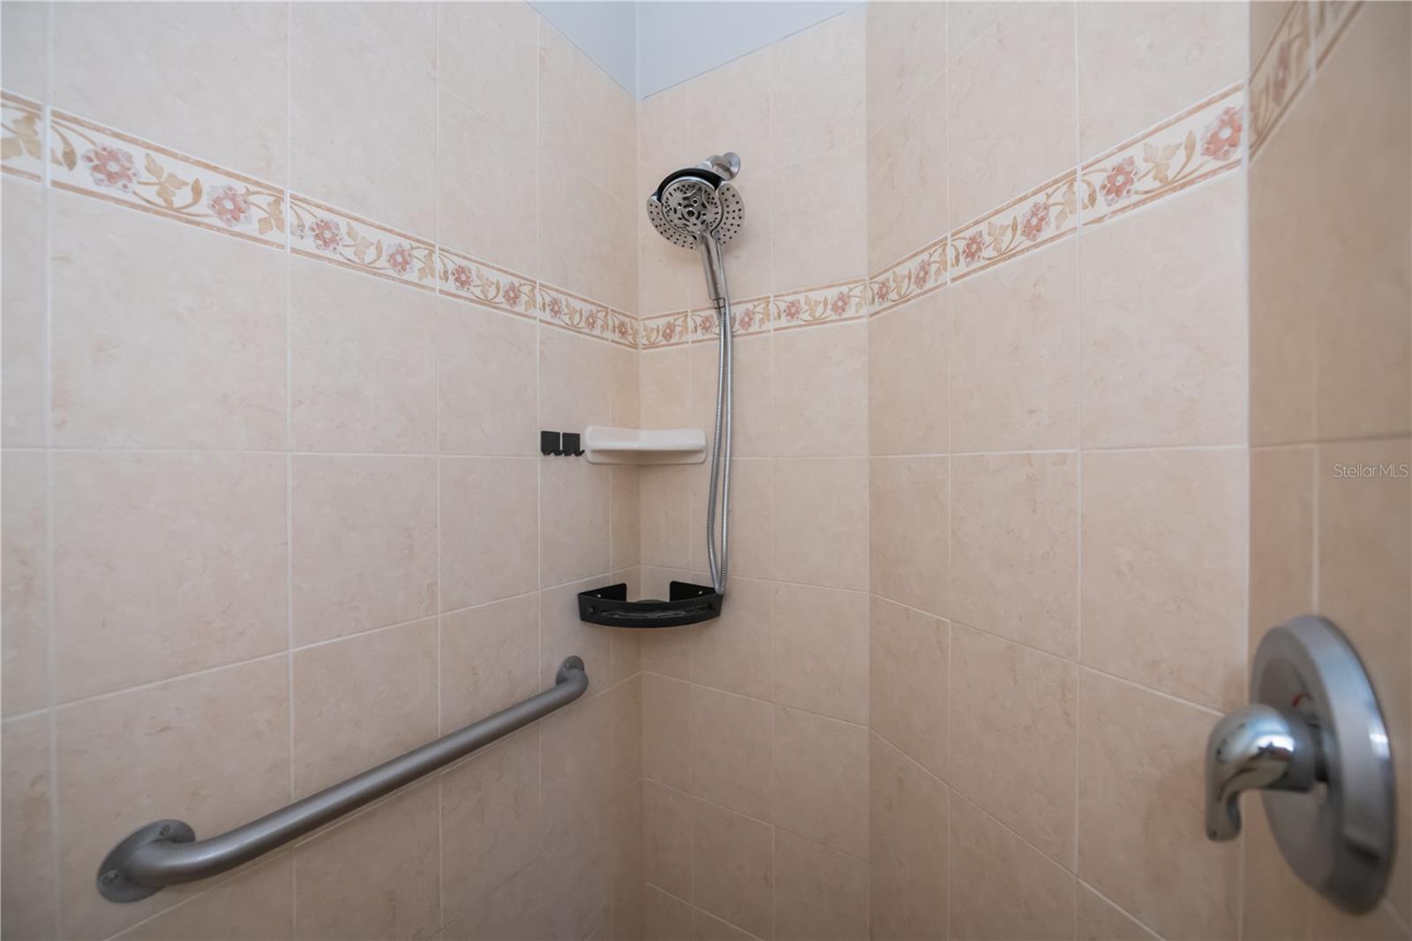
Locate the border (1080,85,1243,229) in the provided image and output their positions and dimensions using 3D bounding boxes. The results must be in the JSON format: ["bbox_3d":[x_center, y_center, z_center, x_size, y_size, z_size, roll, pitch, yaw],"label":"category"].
[{"bbox_3d":[0.467,-0.319,0.570,0.010,0.076,0.149,0,0,-20],"label":"border"}]

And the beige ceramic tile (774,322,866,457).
[{"bbox_3d":[0.220,-0.152,1.068,0.190,0.249,0.010,0,0,32],"label":"beige ceramic tile"}]

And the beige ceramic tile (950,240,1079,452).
[{"bbox_3d":[0.413,-0.153,0.747,0.010,0.254,0.199,0,1,-20],"label":"beige ceramic tile"}]

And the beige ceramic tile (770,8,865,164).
[{"bbox_3d":[0.219,-0.733,1.064,0.190,0.251,0.010,0,0,32],"label":"beige ceramic tile"}]

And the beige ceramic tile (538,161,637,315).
[{"bbox_3d":[-0.242,-0.490,1.180,0.010,0.254,0.310,0,1,32],"label":"beige ceramic tile"}]

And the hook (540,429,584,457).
[{"bbox_3d":[-0.278,-0.051,1.086,0.020,0.046,0.103,0,0,32],"label":"hook"}]

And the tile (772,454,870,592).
[{"bbox_3d":[0.222,0.101,1.077,0.193,0.251,0.010,0,0,31],"label":"tile"}]

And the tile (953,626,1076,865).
[{"bbox_3d":[0.414,0.359,0.752,0.010,0.254,0.199,0,1,-20],"label":"tile"}]

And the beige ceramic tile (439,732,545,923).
[{"bbox_3d":[-0.377,0.615,0.972,0.010,0.254,0.199,0,1,32],"label":"beige ceramic tile"}]

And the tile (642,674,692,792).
[{"bbox_3d":[-0.089,0.606,1.273,0.140,0.249,0.010,0,0,32],"label":"tile"}]

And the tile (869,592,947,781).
[{"bbox_3d":[0.342,0.354,0.932,0.010,0.251,0.199,0,0,-20],"label":"tile"}]

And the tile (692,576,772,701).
[{"bbox_3d":[0.055,0.352,1.175,0.195,0.249,0.010,0,0,32],"label":"tile"}]

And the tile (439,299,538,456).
[{"bbox_3d":[-0.374,-0.151,0.960,0.010,0.254,0.202,0,0,32],"label":"tile"}]

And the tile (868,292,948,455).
[{"bbox_3d":[0.338,-0.151,0.922,0.010,0.249,0.195,0,0,-20],"label":"tile"}]

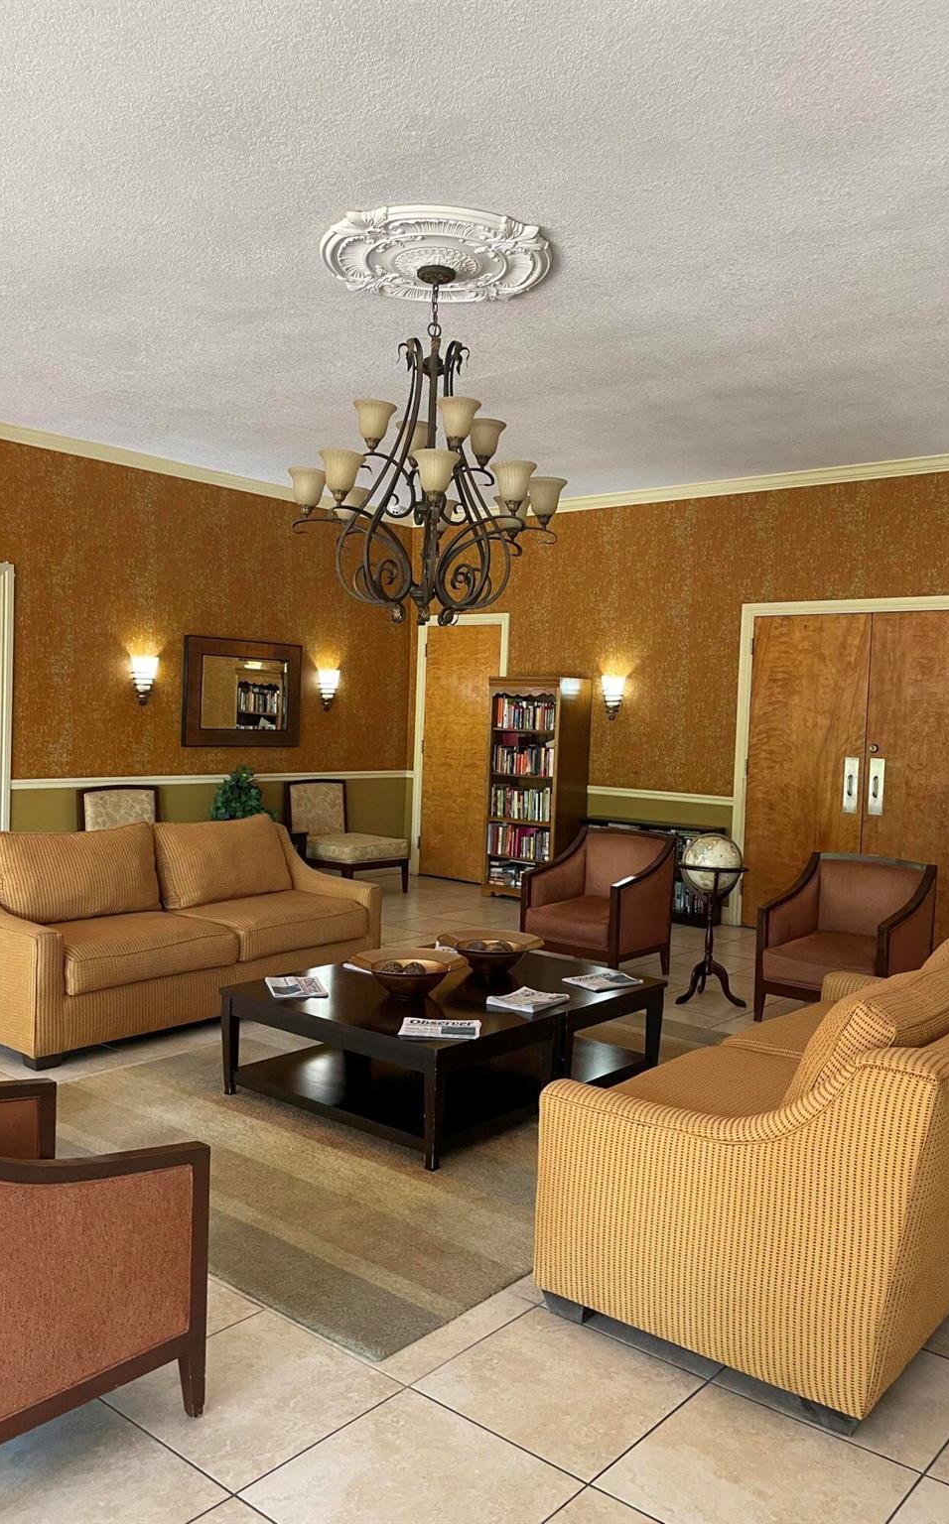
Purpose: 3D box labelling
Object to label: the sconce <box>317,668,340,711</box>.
[{"bbox_3d":[-1.235,-0.619,9.899,0.118,0.365,0.219,4,3,40],"label":"sconce"}]

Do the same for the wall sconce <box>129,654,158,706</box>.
[{"bbox_3d":[-2.426,-0.601,8.494,0.118,0.365,0.219,4,3,40],"label":"wall sconce"}]

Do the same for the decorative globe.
[{"bbox_3d":[1.297,0.553,6.233,0.338,0.338,0.338,3,3,34],"label":"decorative globe"}]

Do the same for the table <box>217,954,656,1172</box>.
[{"bbox_3d":[-0.087,1.118,4.694,1.131,0.411,1.493,4,3,40],"label":"table"}]

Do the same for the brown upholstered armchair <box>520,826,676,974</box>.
[{"bbox_3d":[0.731,0.843,6.741,0.633,0.853,0.707,3,3,34],"label":"brown upholstered armchair"}]

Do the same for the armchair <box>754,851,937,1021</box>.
[{"bbox_3d":[1.840,0.900,5.676,0.658,0.805,0.652,4,3,40],"label":"armchair"}]

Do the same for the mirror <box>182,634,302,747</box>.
[{"bbox_3d":[-1.848,-0.546,9.233,0.050,0.850,1.138,4,3,40],"label":"mirror"}]

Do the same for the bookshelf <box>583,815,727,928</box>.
[{"bbox_3d":[1.333,0.810,8.629,1.125,0.703,0.281,4,3,40],"label":"bookshelf"}]

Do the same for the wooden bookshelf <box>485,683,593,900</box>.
[{"bbox_3d":[0.497,0.220,9.238,0.688,1.772,0.422,4,3,40],"label":"wooden bookshelf"}]

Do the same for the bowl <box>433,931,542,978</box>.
[{"bbox_3d":[0.067,0.835,4.895,0.453,0.142,0.453,4,3,40],"label":"bowl"}]

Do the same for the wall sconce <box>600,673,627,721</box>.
[{"bbox_3d":[1.099,-0.525,9.325,0.219,0.365,0.118,4,3,40],"label":"wall sconce"}]

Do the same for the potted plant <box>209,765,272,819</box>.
[{"bbox_3d":[-1.726,0.280,8.622,0.459,0.548,0.459,4,3,40],"label":"potted plant"}]

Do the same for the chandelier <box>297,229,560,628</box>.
[{"bbox_3d":[-0.171,-1.225,4.463,1.080,1.362,1.080,2,2,0],"label":"chandelier"}]

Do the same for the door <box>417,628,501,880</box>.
[{"bbox_3d":[-0.131,-0.071,10.063,0.873,2.242,0.050,4,3,40],"label":"door"}]

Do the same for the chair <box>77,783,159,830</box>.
[{"bbox_3d":[-2.222,0.624,7.856,0.784,0.897,0.675,4,3,40],"label":"chair"}]

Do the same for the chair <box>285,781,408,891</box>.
[{"bbox_3d":[-1.034,0.604,9.287,0.784,0.897,0.675,4,3,40],"label":"chair"}]

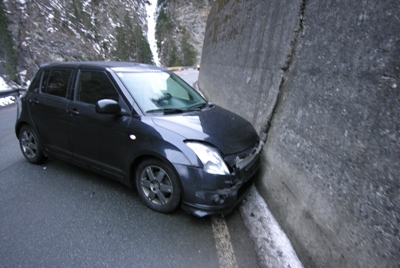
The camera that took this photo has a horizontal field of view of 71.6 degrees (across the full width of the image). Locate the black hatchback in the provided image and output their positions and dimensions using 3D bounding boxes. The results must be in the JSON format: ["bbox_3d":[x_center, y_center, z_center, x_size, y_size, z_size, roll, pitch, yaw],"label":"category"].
[{"bbox_3d":[-0.900,-0.210,3.900,3.650,1.490,1.700,10,14,31],"label":"black hatchback"}]

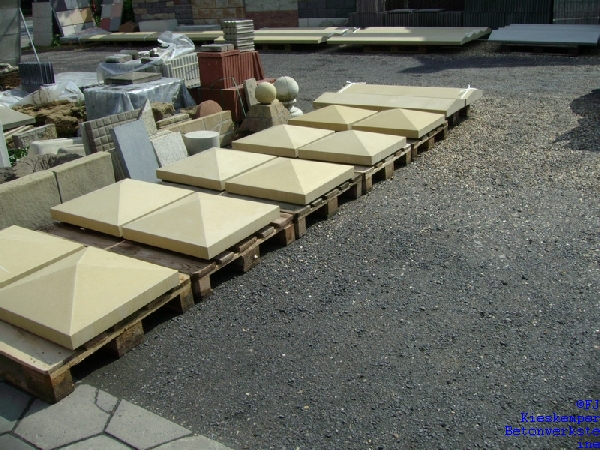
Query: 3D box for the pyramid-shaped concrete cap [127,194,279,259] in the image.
[{"bbox_3d":[-0.533,-0.064,3.311,0.600,0.172,0.600,11,27,31],"label":"pyramid-shaped concrete cap"}]

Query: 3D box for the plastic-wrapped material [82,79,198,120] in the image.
[{"bbox_3d":[-1.756,-1.321,6.615,0.640,0.417,0.828,11,26,31],"label":"plastic-wrapped material"}]

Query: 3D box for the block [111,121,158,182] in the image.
[{"bbox_3d":[-1.138,-0.456,4.286,0.050,0.520,0.253,-5,18,36],"label":"block"}]

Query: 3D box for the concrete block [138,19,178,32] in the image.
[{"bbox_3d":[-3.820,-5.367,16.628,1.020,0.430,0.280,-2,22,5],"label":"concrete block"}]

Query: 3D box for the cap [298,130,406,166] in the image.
[{"bbox_3d":[0.404,-0.642,4.616,0.607,0.161,0.607,11,26,31],"label":"cap"}]

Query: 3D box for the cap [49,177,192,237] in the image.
[{"bbox_3d":[-1.076,-0.172,3.691,0.607,0.166,0.607,11,27,32],"label":"cap"}]

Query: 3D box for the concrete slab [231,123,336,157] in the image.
[{"bbox_3d":[-0.130,-0.735,4.921,0.607,0.161,0.607,11,26,31],"label":"concrete slab"}]

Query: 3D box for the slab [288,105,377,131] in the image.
[{"bbox_3d":[0.313,-1.020,5.548,0.607,0.159,0.607,11,26,31],"label":"slab"}]

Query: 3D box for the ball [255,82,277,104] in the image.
[{"bbox_3d":[-0.336,-1.286,5.912,0.211,0.211,0.211,-3,22,1],"label":"ball"}]

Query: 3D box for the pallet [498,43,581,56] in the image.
[{"bbox_3d":[4.038,-2.883,9.843,1.200,0.144,0.800,13,28,36],"label":"pallet"}]

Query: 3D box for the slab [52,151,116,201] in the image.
[{"bbox_3d":[-1.351,-0.192,3.815,0.115,0.422,0.400,11,26,31],"label":"slab"}]

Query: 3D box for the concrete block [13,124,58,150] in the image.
[{"bbox_3d":[-2.603,-0.877,5.967,0.098,0.145,0.470,7,25,25],"label":"concrete block"}]

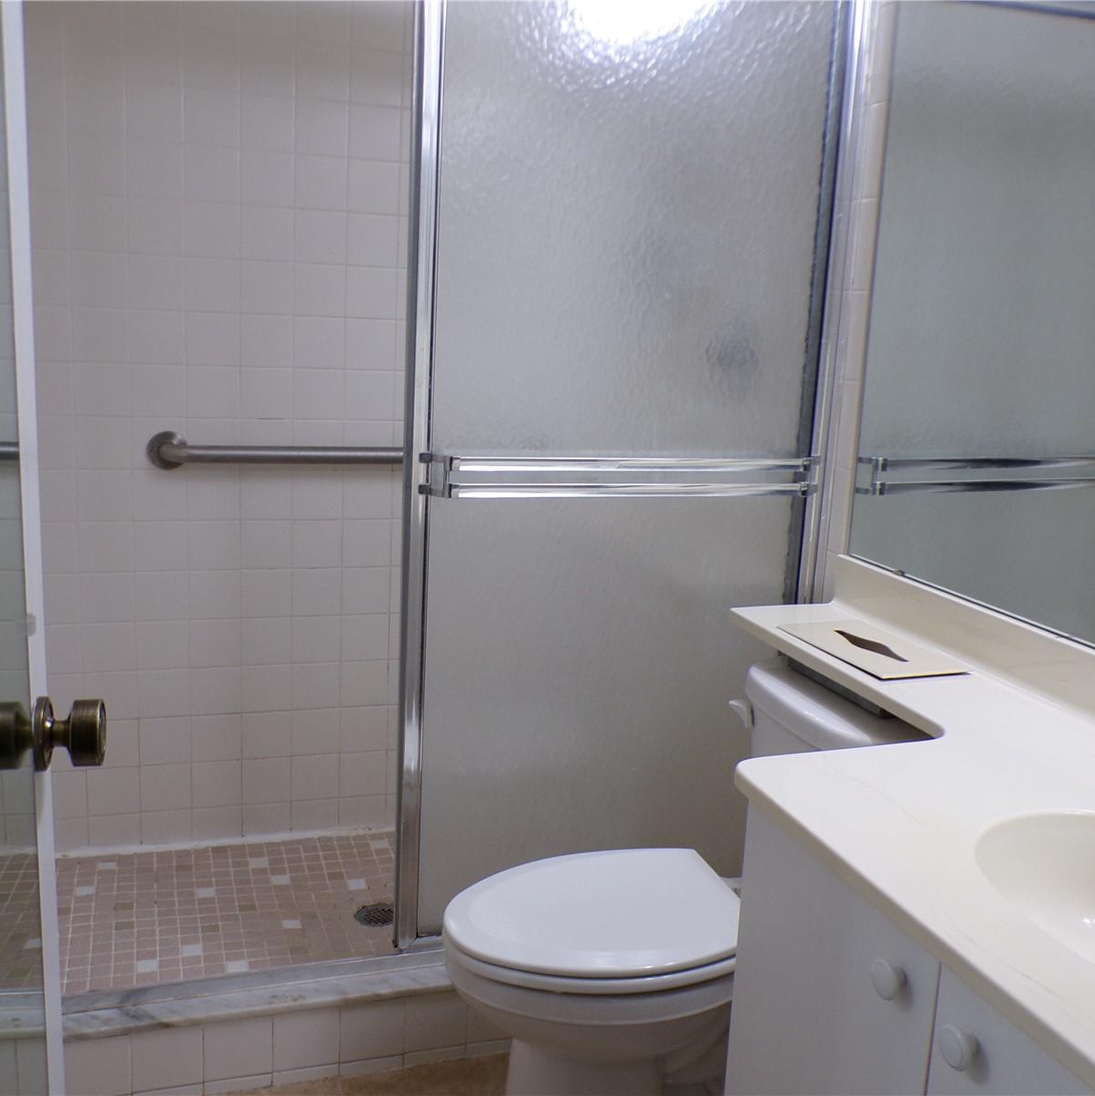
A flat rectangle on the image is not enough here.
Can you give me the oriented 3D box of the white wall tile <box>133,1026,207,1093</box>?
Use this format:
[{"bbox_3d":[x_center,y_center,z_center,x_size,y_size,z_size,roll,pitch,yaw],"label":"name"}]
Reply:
[{"bbox_3d":[-0.614,0.824,1.915,0.108,0.106,0.010,-1,12,-18],"label":"white wall tile"}]

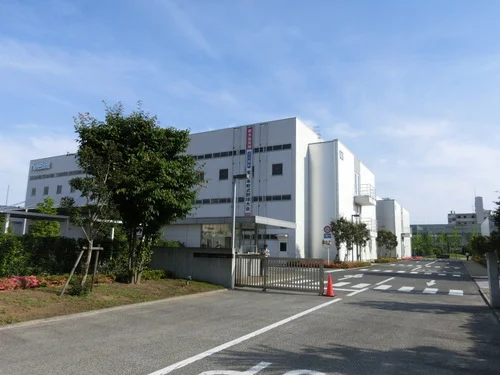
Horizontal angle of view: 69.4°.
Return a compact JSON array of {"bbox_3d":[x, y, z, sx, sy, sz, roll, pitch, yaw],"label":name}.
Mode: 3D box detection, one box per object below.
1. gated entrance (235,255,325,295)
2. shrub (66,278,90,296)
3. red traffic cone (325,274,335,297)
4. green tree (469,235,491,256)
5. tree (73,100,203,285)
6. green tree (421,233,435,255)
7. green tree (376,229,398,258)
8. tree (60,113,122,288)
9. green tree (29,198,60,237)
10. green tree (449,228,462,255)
[{"bbox_3d":[0.973,3.096,12.844,3.312,1.220,0.200,-3,-10,24],"label":"gated entrance"},{"bbox_3d":[-4.987,2.894,10.504,0.715,0.425,0.680,5,-10,-24],"label":"shrub"},{"bbox_3d":[2.686,3.294,12.203,0.330,0.700,0.330,-1,-9,12],"label":"red traffic cone"},{"bbox_3d":[35.211,9.334,55.346,3.407,4.074,3.236,-5,-11,32],"label":"green tree"},{"bbox_3d":[-4.182,0.105,13.443,4.644,6.809,4.412,4,-10,-17],"label":"tree"},{"bbox_3d":[41.827,13.545,85.079,3.332,5.610,3.165,-3,-10,26],"label":"green tree"},{"bbox_3d":[17.516,7.379,45.975,2.832,4.042,2.691,-2,-10,21],"label":"green tree"},{"bbox_3d":[-4.943,0.374,11.269,1.924,5.626,1.828,5,-10,-23],"label":"tree"},{"bbox_3d":[-15.348,3.112,26.793,2.389,4.555,2.270,6,-11,-29],"label":"green tree"},{"bbox_3d":[48.497,13.155,85.167,3.332,6.700,3.165,-4,-11,29],"label":"green tree"}]

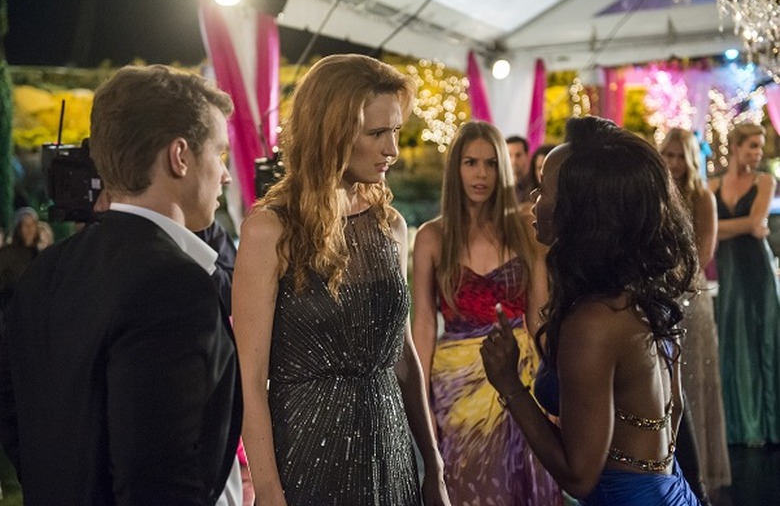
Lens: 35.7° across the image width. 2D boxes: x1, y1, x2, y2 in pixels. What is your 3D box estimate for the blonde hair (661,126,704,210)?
[{"bbox_3d":[1.378,-0.391,5.750,0.210,0.400,0.220,2,4,32],"label":"blonde hair"}]

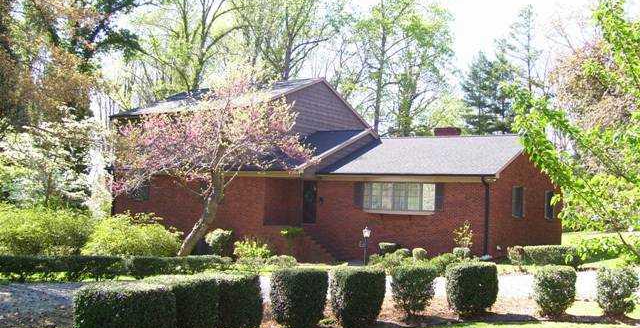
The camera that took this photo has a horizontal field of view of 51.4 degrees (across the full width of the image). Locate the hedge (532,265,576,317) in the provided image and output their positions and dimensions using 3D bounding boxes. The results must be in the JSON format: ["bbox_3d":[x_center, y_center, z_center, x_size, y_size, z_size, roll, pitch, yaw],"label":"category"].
[{"bbox_3d":[4.039,2.203,11.463,0.727,0.828,0.727,2,-3,0],"label":"hedge"}]

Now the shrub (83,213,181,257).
[{"bbox_3d":[-6.514,2.783,23.000,3.200,2.000,2.800,0,-1,-20],"label":"shrub"}]

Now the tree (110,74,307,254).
[{"bbox_3d":[-3.668,0.323,22.500,6.500,6.800,6.000,0,-1,0],"label":"tree"}]

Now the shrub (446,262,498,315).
[{"bbox_3d":[2.979,2.410,13.000,0.880,0.930,0.800,0,-1,-12],"label":"shrub"}]

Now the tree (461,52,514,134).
[{"bbox_3d":[13.841,-2.066,55.000,4.700,14.200,4.700,0,-1,0],"label":"tree"}]

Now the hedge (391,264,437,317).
[{"bbox_3d":[1.518,2.060,10.807,0.707,0.818,0.707,2,-3,0],"label":"hedge"}]

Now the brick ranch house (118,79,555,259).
[{"bbox_3d":[0.031,-0.016,36.953,23.569,9.734,10.898,0,-4,36],"label":"brick ranch house"}]

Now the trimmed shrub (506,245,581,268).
[{"bbox_3d":[8.563,3.455,25.500,2.500,0.850,1.100,0,-1,0],"label":"trimmed shrub"}]

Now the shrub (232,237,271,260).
[{"bbox_3d":[-2.971,3.670,29.300,1.700,1.200,1.600,2,-3,0],"label":"shrub"}]

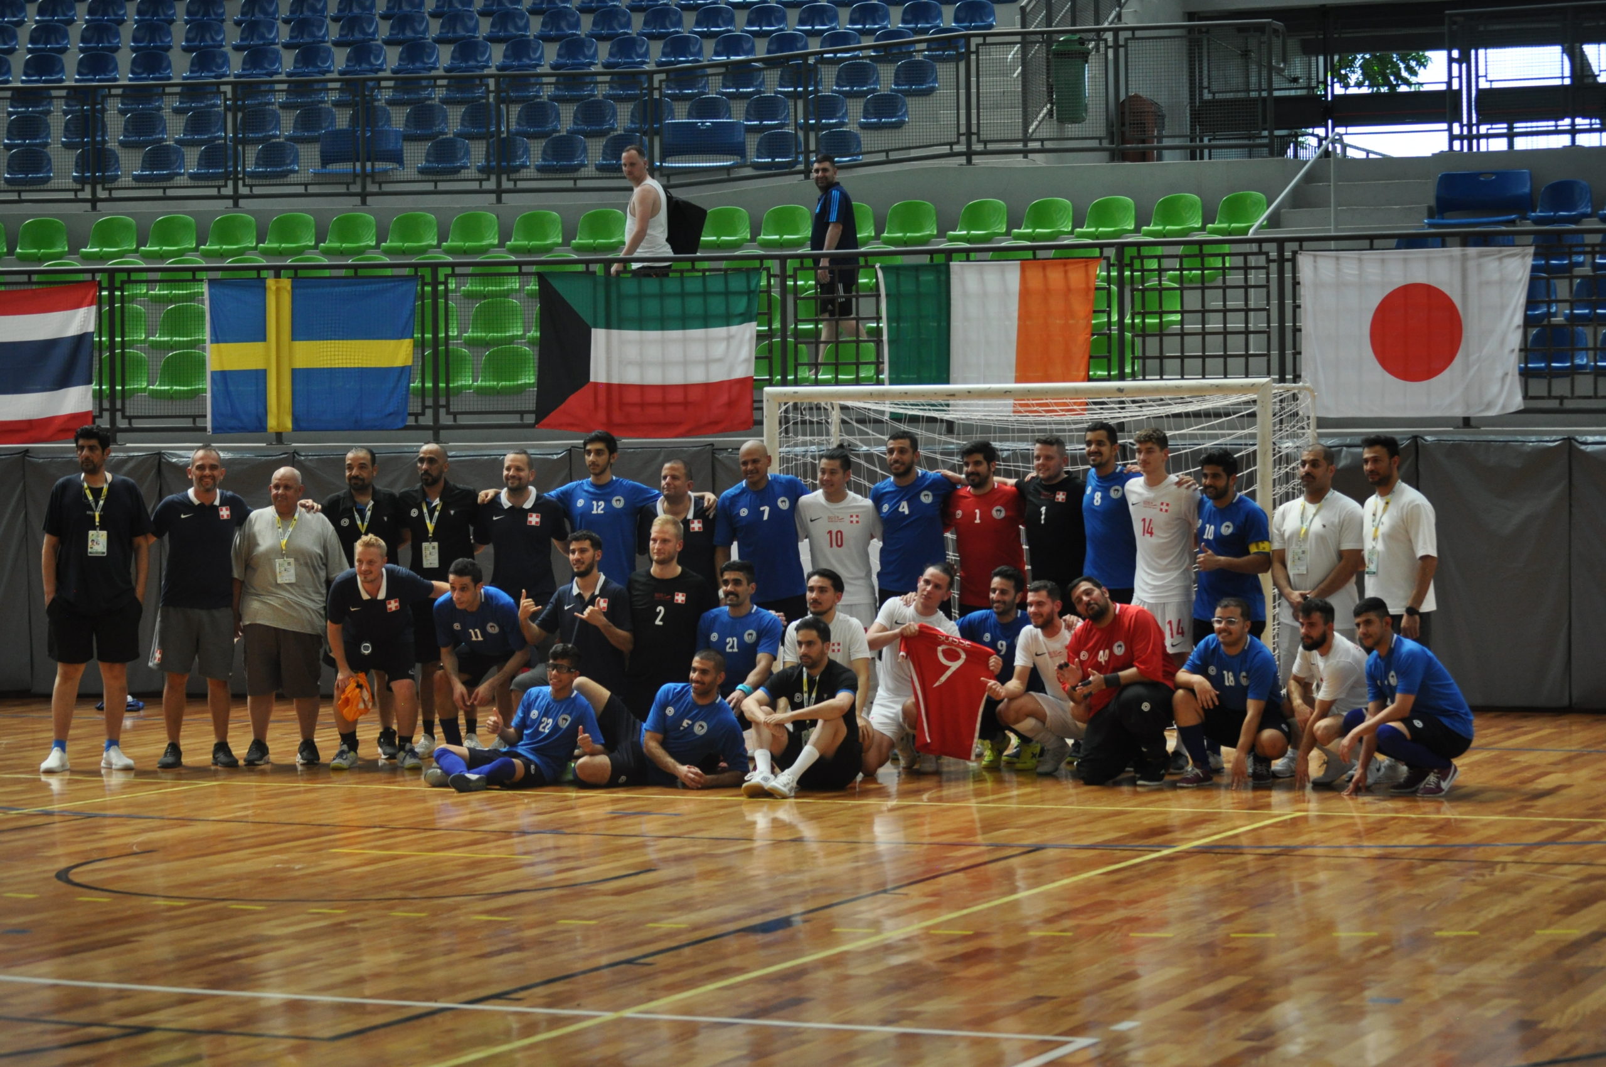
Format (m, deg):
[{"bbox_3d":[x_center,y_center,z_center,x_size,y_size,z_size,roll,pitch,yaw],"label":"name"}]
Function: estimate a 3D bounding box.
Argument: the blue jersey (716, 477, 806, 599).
[{"bbox_3d":[-0.236,0.024,20.200,0.530,0.700,0.300,0,1,10],"label":"blue jersey"}]

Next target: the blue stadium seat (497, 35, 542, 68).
[{"bbox_3d":[-2.740,-4.643,35.300,0.440,0.390,0.440,0,1,5],"label":"blue stadium seat"}]

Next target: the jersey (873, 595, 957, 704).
[{"bbox_3d":[0.563,0.578,18.200,0.440,0.530,0.280,7,4,-3],"label":"jersey"}]

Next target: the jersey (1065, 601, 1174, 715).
[{"bbox_3d":[1.578,0.622,18.200,0.520,0.550,0.360,-8,6,21],"label":"jersey"}]

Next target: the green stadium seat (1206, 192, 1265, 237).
[{"bbox_3d":[3.441,-2.535,29.000,0.430,0.350,0.400,0,1,20],"label":"green stadium seat"}]

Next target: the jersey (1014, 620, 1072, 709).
[{"bbox_3d":[1.336,0.713,19.300,0.440,0.480,0.320,-2,12,27],"label":"jersey"}]

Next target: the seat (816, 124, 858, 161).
[{"bbox_3d":[0.313,-3.401,32.000,0.425,0.340,0.410,-1,1,8],"label":"seat"}]

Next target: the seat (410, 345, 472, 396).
[{"bbox_3d":[-2.736,-1.238,27.800,0.430,0.395,0.410,0,0,11],"label":"seat"}]

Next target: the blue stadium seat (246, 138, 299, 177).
[{"bbox_3d":[-4.759,-3.368,32.800,0.440,0.390,0.440,0,1,5],"label":"blue stadium seat"}]

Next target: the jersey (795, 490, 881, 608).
[{"bbox_3d":[0.202,0.085,20.600,0.480,0.660,0.270,0,1,14],"label":"jersey"}]

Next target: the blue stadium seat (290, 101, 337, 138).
[{"bbox_3d":[-4.719,-3.972,35.100,0.450,0.390,0.420,0,1,6],"label":"blue stadium seat"}]

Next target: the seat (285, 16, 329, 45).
[{"bbox_3d":[-4.896,-4.942,36.000,0.425,0.340,0.410,-1,1,7],"label":"seat"}]

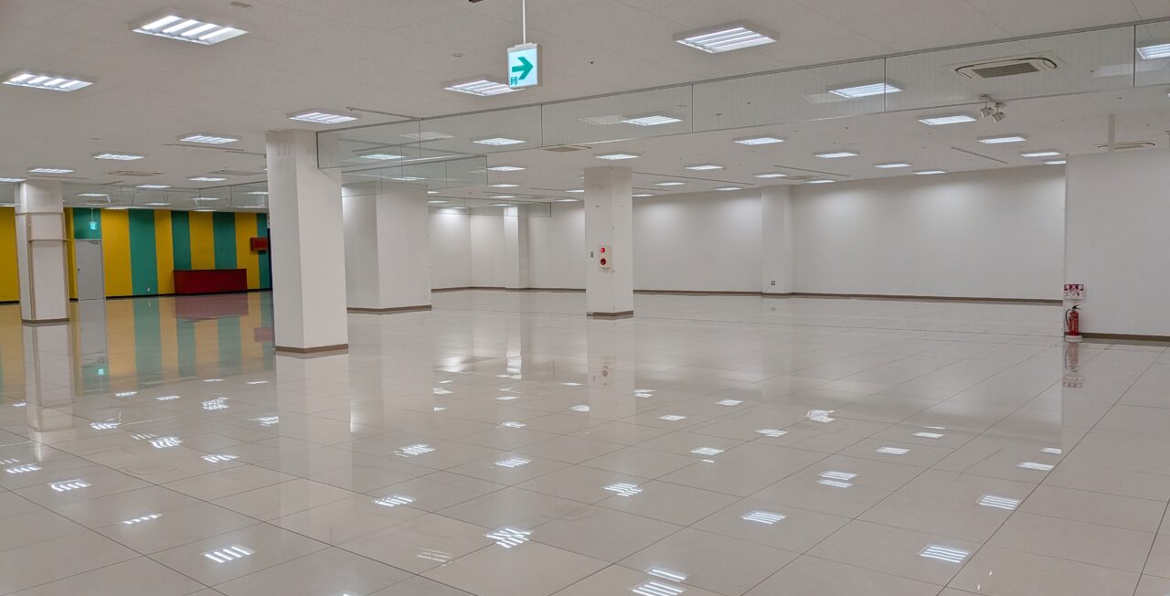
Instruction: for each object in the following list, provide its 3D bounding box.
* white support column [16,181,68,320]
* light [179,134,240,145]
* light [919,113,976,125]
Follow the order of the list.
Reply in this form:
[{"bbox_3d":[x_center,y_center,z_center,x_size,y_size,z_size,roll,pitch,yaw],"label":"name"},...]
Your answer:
[{"bbox_3d":[-12.596,-1.014,18.844,0.780,3.190,0.740,2,4,40],"label":"white support column"},{"bbox_3d":[-5.487,-2.321,11.837,0.620,0.060,0.590,2,4,40],"label":"light"},{"bbox_3d":[4.984,-2.461,11.137,0.620,0.060,0.590,2,4,40],"label":"light"}]

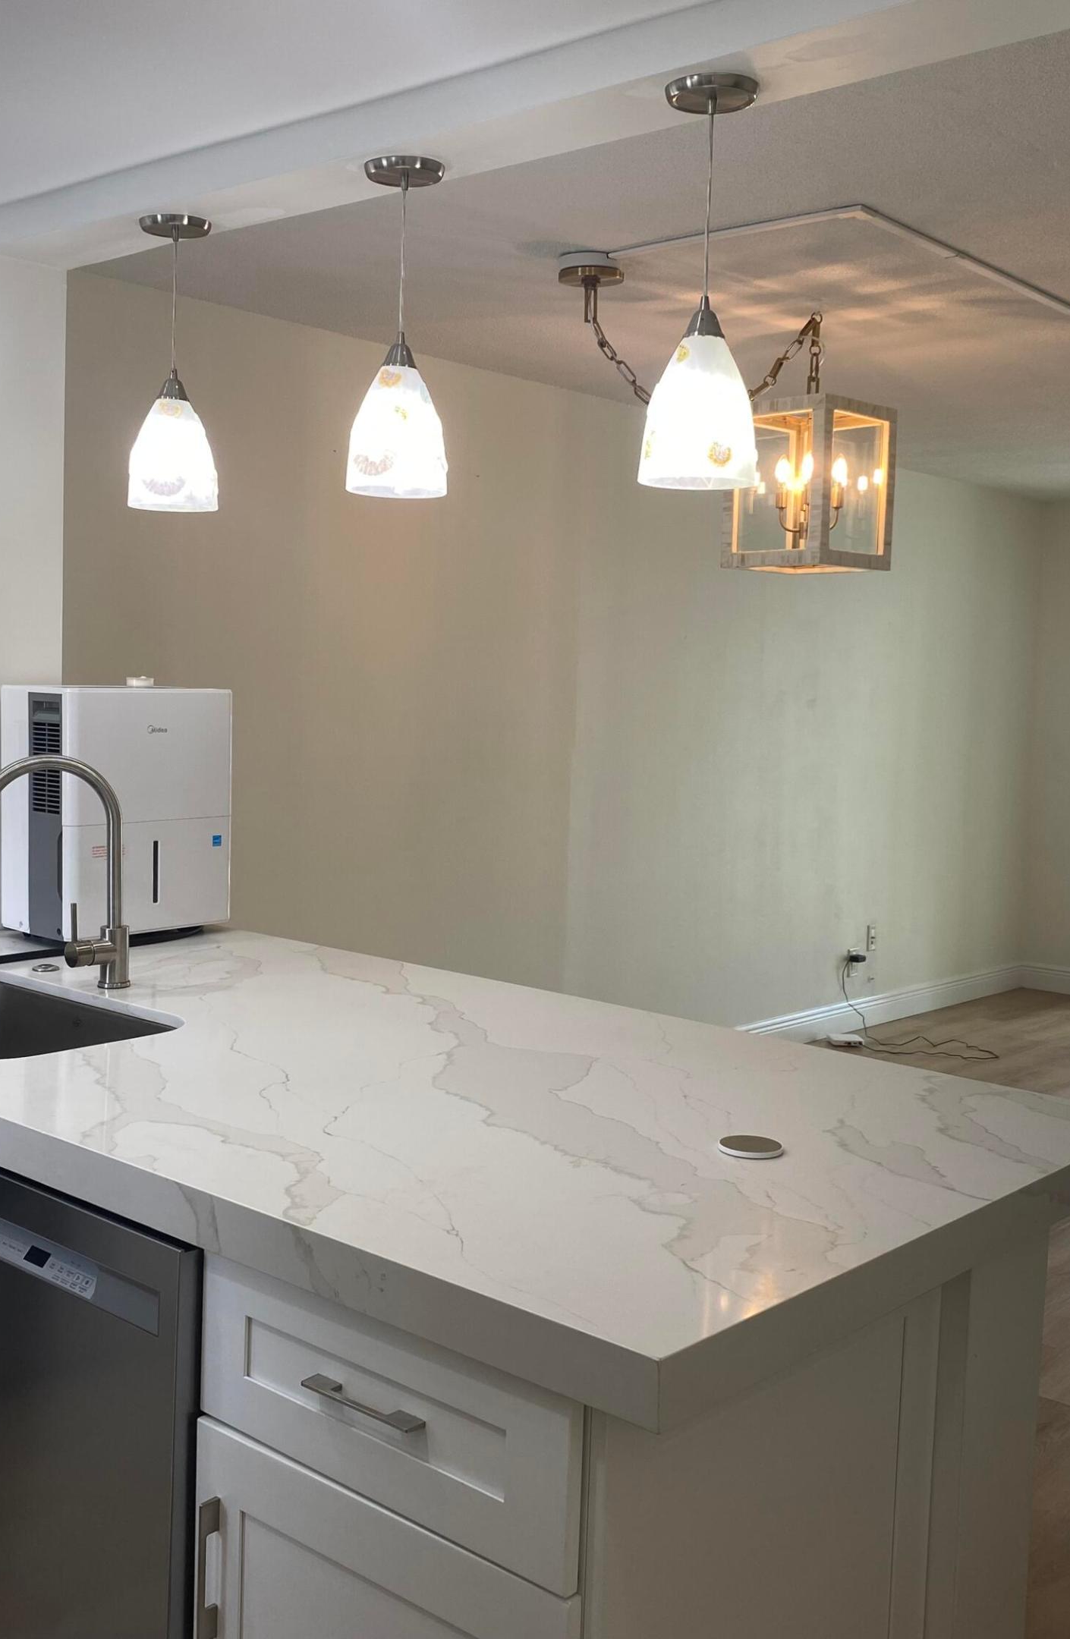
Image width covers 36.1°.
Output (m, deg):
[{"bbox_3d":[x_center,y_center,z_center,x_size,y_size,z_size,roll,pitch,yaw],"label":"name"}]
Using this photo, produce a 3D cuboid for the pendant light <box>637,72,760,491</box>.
[{"bbox_3d":[0.219,-0.689,2.107,0.158,0.502,0.158,2,5,0],"label":"pendant light"}]

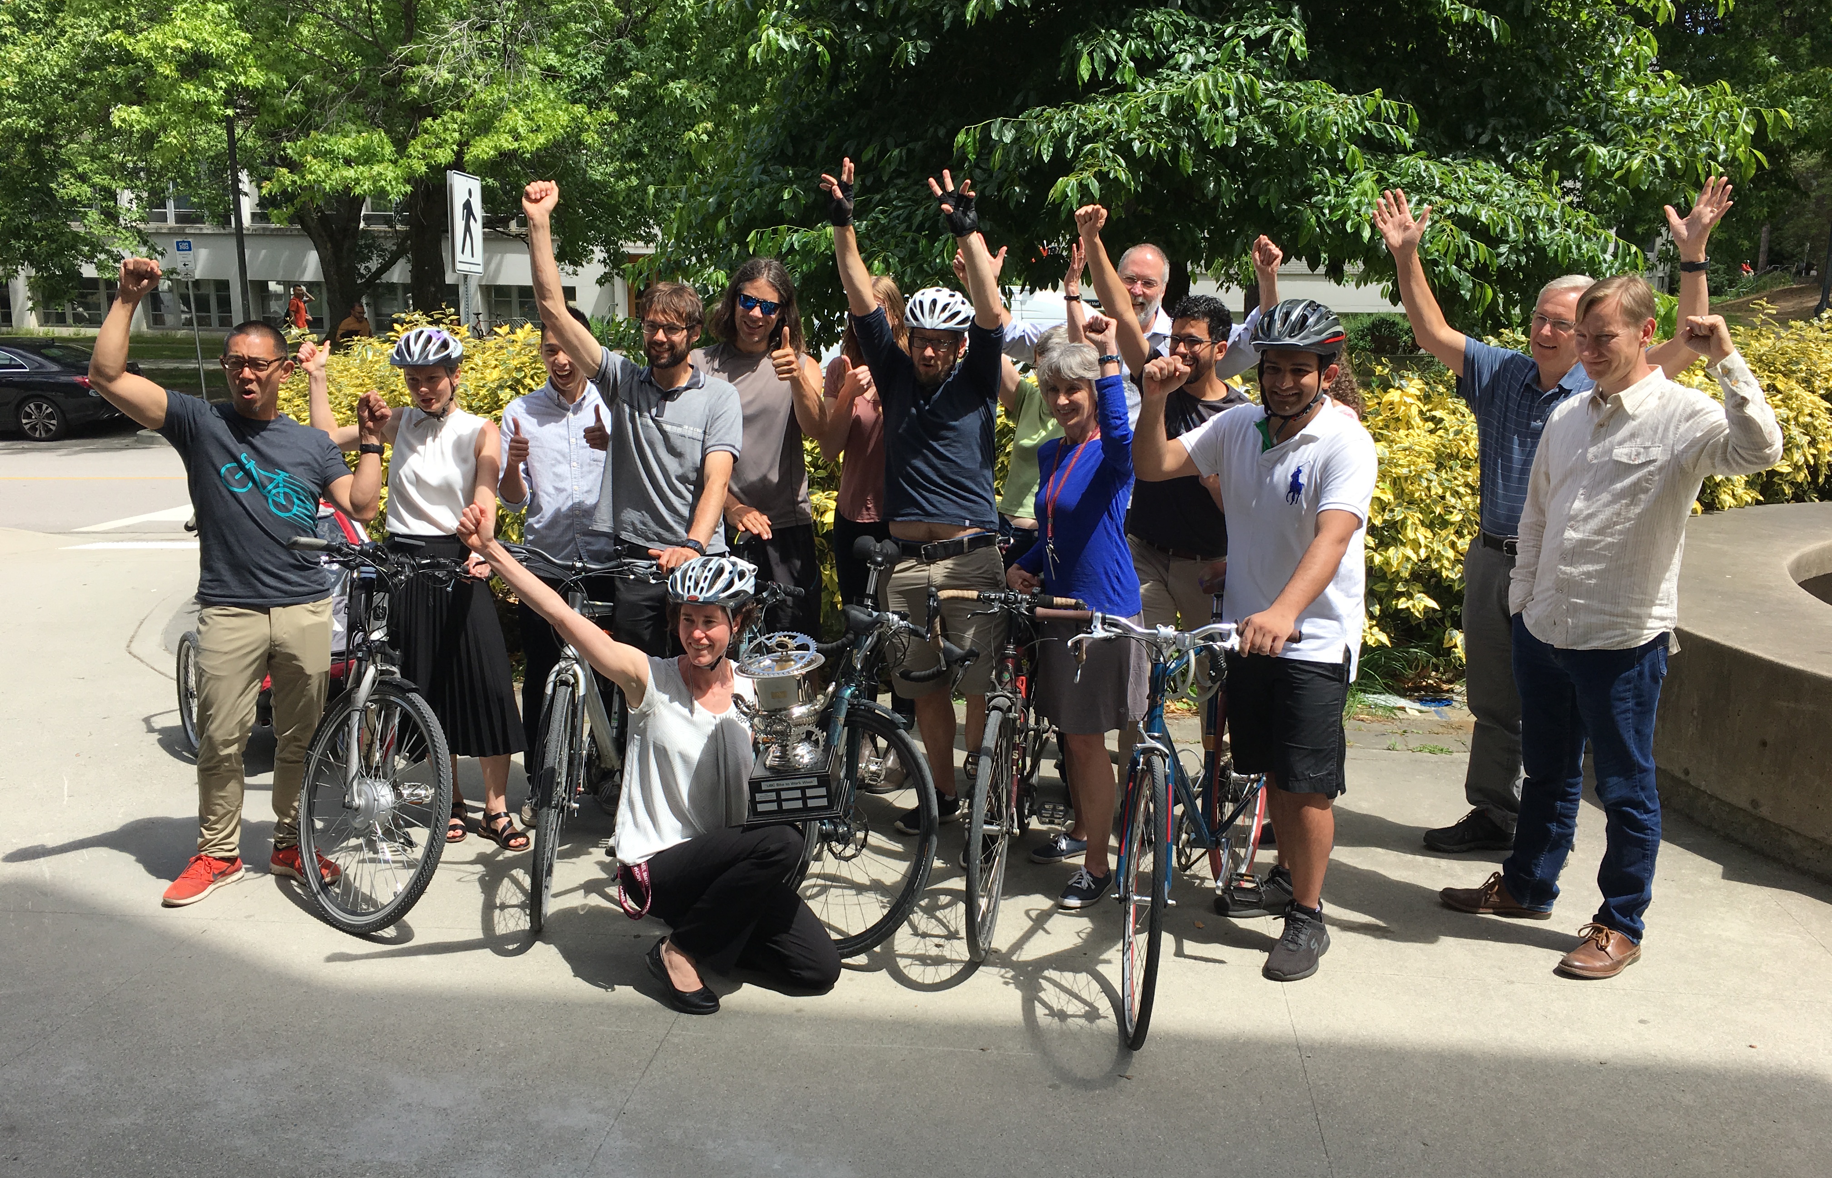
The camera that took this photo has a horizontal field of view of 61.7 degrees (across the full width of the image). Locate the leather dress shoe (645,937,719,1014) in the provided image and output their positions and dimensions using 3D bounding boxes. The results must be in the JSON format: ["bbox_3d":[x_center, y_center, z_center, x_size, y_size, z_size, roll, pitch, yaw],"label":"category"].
[{"bbox_3d":[-0.597,0.966,3.893,0.250,0.100,0.090,25,24,38],"label":"leather dress shoe"}]

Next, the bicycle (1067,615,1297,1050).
[{"bbox_3d":[0.765,0.492,4.085,0.620,1.000,1.720,5,11,23],"label":"bicycle"}]

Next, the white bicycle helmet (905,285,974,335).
[{"bbox_3d":[0.070,-0.859,4.753,0.210,0.155,0.270,3,16,11],"label":"white bicycle helmet"}]

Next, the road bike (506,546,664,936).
[{"bbox_3d":[-0.895,0.342,4.790,0.610,1.050,1.740,5,11,12],"label":"road bike"}]

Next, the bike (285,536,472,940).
[{"bbox_3d":[-1.590,0.304,4.845,0.600,1.100,1.650,-2,11,-8],"label":"bike"}]

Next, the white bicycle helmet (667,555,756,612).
[{"bbox_3d":[-0.510,-0.013,3.850,0.210,0.160,0.275,3,11,18],"label":"white bicycle helmet"}]

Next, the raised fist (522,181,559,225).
[{"bbox_3d":[-1.003,-1.032,4.099,0.100,0.120,0.090,-3,11,-15],"label":"raised fist"}]

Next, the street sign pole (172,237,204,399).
[{"bbox_3d":[-10.159,-3.645,21.499,0.290,2.490,0.070,-6,12,-27],"label":"street sign pole"}]

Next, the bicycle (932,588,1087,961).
[{"bbox_3d":[0.308,0.401,4.582,0.450,1.000,1.670,5,11,9],"label":"bicycle"}]

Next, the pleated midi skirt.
[{"bbox_3d":[-1.510,0.188,5.030,0.420,0.710,0.340,-3,10,-14],"label":"pleated midi skirt"}]

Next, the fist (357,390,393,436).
[{"bbox_3d":[-1.528,-0.497,4.330,0.100,0.125,0.100,-4,11,-20],"label":"fist"}]

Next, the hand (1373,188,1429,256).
[{"bbox_3d":[1.393,-1.053,4.400,0.165,0.190,0.070,-9,11,17],"label":"hand"}]

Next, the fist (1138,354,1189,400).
[{"bbox_3d":[0.615,-0.528,3.807,0.110,0.110,0.100,2,11,11],"label":"fist"}]

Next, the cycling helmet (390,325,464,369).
[{"bbox_3d":[-1.520,-0.748,4.773,0.210,0.150,0.270,1,17,8],"label":"cycling helmet"}]

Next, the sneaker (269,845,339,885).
[{"bbox_3d":[-1.895,0.824,4.757,0.280,0.110,0.105,6,12,28],"label":"sneaker"}]

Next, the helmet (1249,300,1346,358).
[{"bbox_3d":[0.990,-0.672,3.970,0.220,0.165,0.285,5,11,28],"label":"helmet"}]

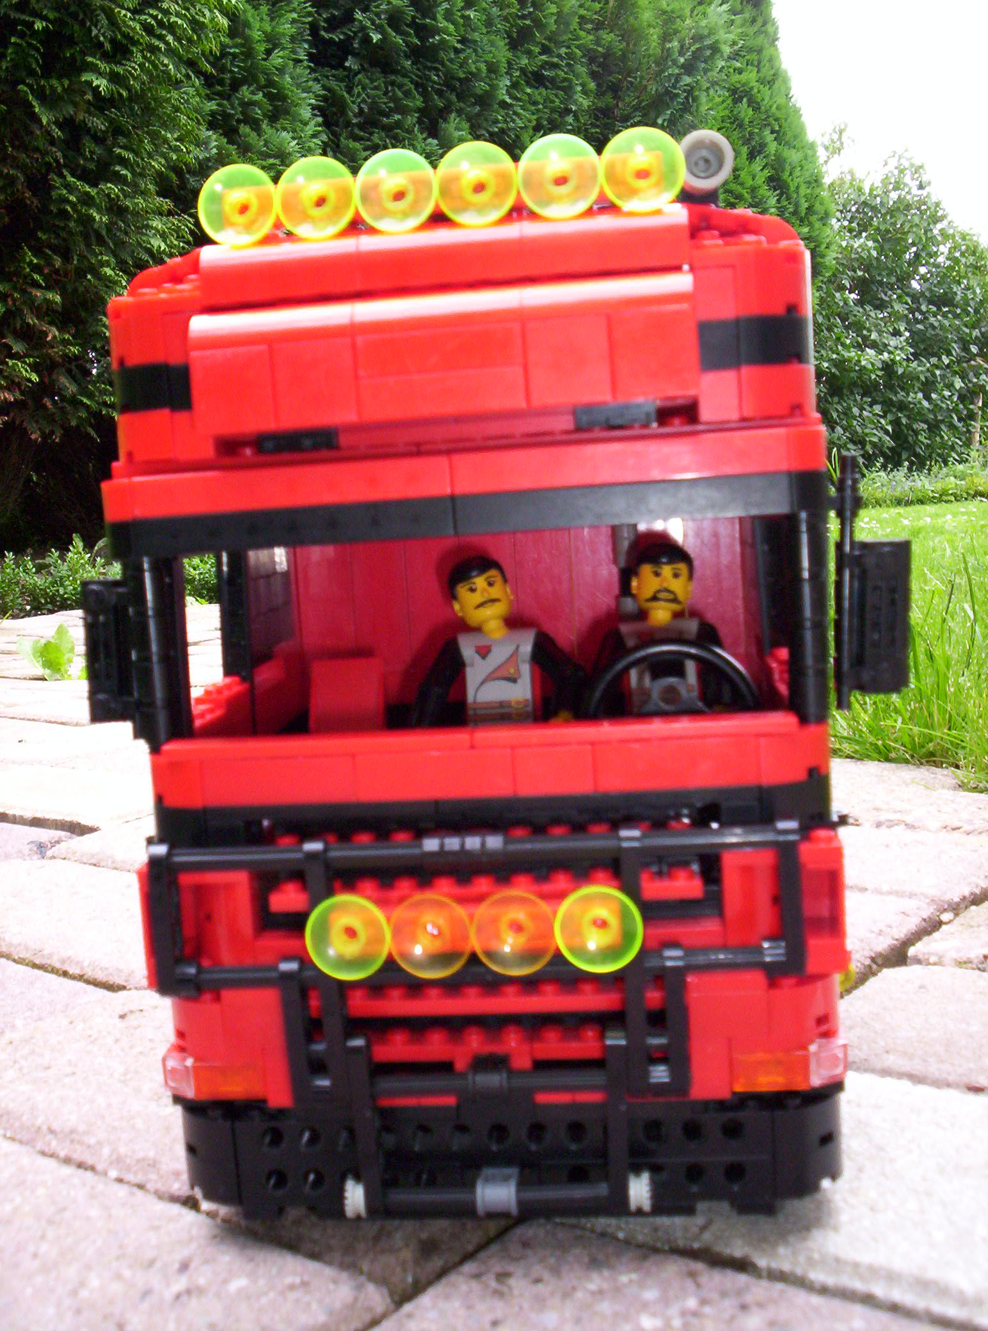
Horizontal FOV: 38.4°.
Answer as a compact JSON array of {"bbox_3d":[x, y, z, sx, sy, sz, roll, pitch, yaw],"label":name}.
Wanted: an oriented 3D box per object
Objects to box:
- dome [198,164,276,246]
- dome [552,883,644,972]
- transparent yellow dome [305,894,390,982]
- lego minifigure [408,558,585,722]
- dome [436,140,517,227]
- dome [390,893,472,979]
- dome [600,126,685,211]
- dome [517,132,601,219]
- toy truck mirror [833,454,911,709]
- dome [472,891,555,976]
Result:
[{"bbox_3d":[-0.051,-0.092,0.284,0.016,0.016,0.006,-3,6,6],"label":"dome"},{"bbox_3d":[0.020,0.049,0.269,0.016,0.016,0.006,-3,6,6],"label":"dome"},{"bbox_3d":[-0.028,0.052,0.274,0.016,0.016,0.006,-3,6,6],"label":"transparent yellow dome"},{"bbox_3d":[0.000,0.003,0.337,0.042,0.058,0.034,-3,6,6],"label":"lego minifigure"},{"bbox_3d":[-0.003,-0.094,0.279,0.016,0.016,0.006,-3,6,6],"label":"dome"},{"bbox_3d":[-0.012,0.051,0.272,0.016,0.016,0.006,-3,6,6],"label":"dome"},{"bbox_3d":[0.029,-0.096,0.276,0.016,0.016,0.006,-3,6,6],"label":"dome"},{"bbox_3d":[0.013,-0.095,0.277,0.016,0.016,0.006,-3,6,6],"label":"dome"},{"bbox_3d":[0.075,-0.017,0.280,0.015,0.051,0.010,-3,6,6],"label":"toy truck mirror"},{"bbox_3d":[0.004,0.050,0.271,0.016,0.016,0.006,-3,6,6],"label":"dome"}]

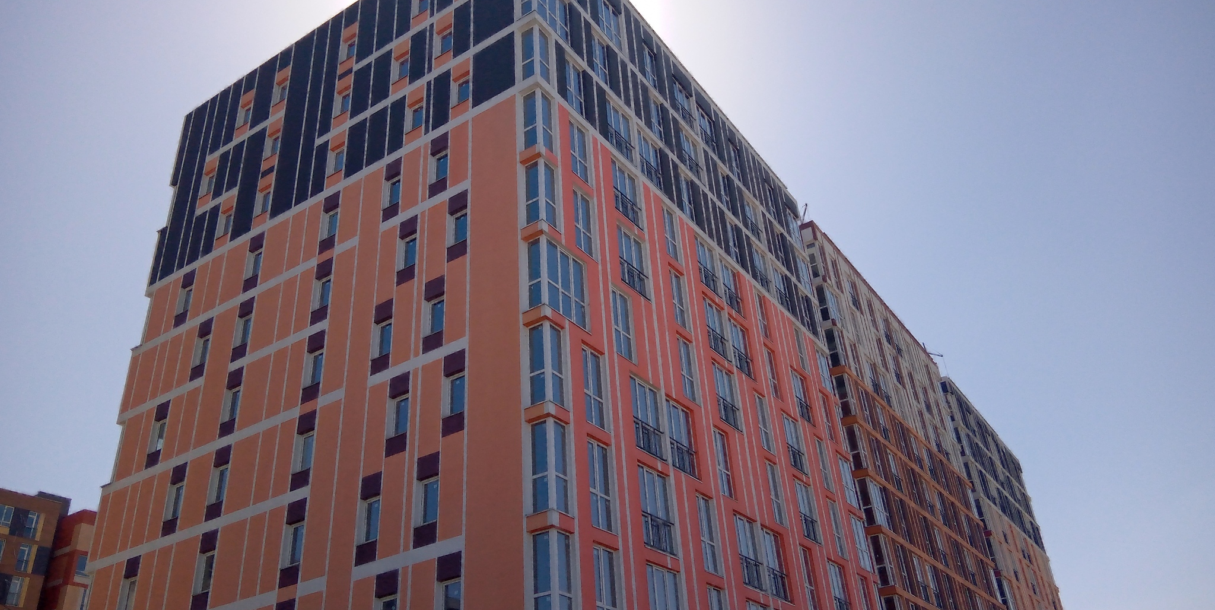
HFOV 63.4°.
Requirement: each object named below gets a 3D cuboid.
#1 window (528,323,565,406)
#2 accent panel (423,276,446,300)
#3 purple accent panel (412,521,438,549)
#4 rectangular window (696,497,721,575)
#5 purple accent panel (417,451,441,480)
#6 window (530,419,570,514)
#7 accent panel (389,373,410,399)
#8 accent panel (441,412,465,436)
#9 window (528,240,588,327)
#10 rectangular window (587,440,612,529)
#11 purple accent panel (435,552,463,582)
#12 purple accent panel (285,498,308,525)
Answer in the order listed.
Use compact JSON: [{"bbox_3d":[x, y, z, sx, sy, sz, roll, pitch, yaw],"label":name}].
[{"bbox_3d":[-1.752,1.756,27.624,0.650,2.480,0.770,-22,-36,26],"label":"window"},{"bbox_3d":[-5.381,-0.495,31.008,0.800,0.660,0.150,-22,-36,26],"label":"accent panel"},{"bbox_3d":[-4.919,6.292,26.747,0.854,0.590,0.100,-22,-37,26],"label":"purple accent panel"},{"bbox_3d":[3.133,7.422,31.856,0.120,2.530,1.180,-22,-36,26],"label":"rectangular window"},{"bbox_3d":[-5.024,4.594,27.887,0.820,0.660,0.150,-22,-36,26],"label":"purple accent panel"},{"bbox_3d":[-1.564,4.323,26.043,0.650,2.480,0.770,-22,-36,26],"label":"window"},{"bbox_3d":[-6.295,2.452,30.027,0.844,0.620,0.120,-22,-37,26],"label":"accent panel"},{"bbox_3d":[-4.343,3.417,27.964,0.844,0.580,0.100,-22,-37,26],"label":"accent panel"},{"bbox_3d":[-1.542,-0.495,29.641,0.712,2.542,2.186,-22,-37,26],"label":"window"},{"bbox_3d":[-0.280,5.022,27.212,0.120,2.542,1.159,-22,-37,26],"label":"rectangular window"},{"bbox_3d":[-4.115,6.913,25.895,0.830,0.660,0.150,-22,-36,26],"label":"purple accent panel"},{"bbox_3d":[-9.512,6.354,30.239,0.854,0.630,0.120,-22,-37,26],"label":"purple accent panel"}]

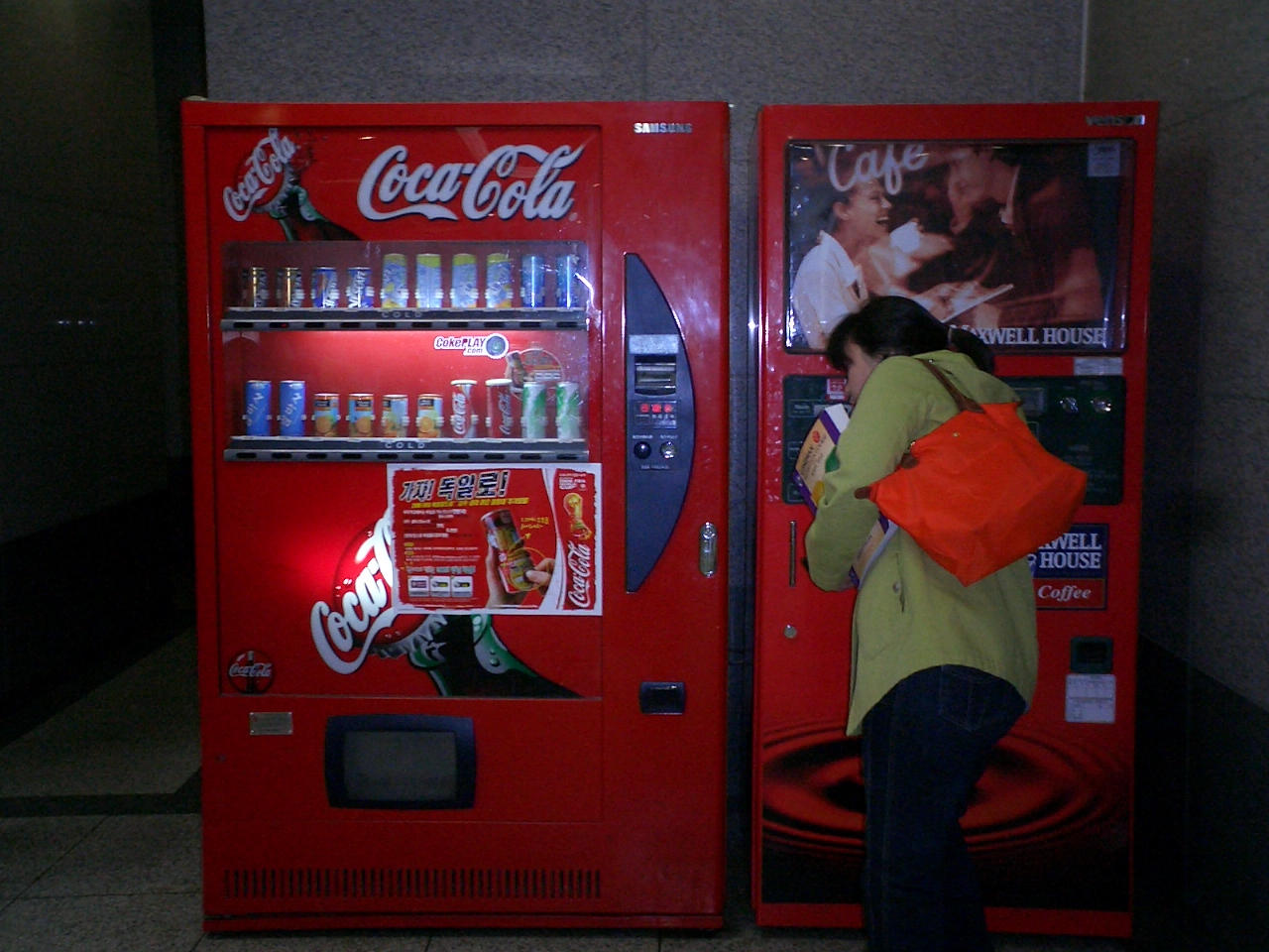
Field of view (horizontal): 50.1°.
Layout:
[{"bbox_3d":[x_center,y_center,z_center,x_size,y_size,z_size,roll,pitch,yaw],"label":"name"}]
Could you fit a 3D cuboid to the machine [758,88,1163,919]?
[{"bbox_3d":[0.698,0.100,3.220,0.840,1.830,0.540,0,5,2],"label":"machine"}]

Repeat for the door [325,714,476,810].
[{"bbox_3d":[-0.518,0.635,3.012,0.335,0.217,0.050,0,5,0],"label":"door"}]

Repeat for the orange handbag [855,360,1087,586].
[{"bbox_3d":[0.564,-0.020,2.350,0.370,0.370,0.170,-25,3,-3],"label":"orange handbag"}]

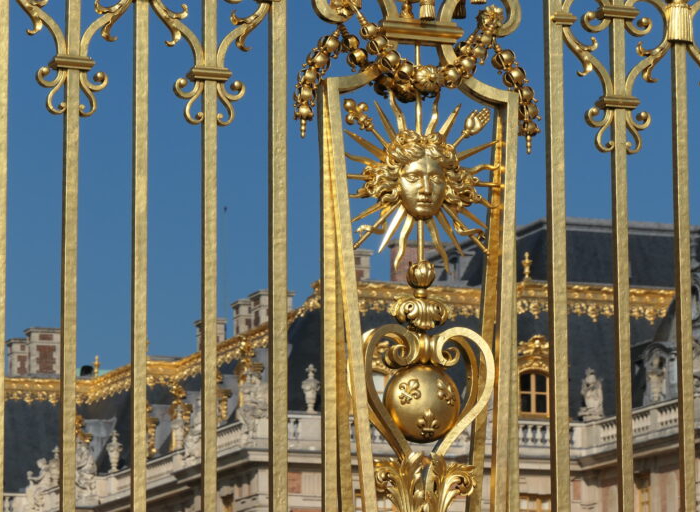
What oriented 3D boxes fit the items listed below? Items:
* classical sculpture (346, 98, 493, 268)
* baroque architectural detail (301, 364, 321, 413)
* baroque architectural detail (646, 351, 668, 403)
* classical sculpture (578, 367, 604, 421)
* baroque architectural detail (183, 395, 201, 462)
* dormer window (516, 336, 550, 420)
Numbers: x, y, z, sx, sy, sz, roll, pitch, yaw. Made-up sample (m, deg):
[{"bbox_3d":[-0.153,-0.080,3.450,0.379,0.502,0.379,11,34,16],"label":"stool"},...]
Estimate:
[{"bbox_3d":[0.234,-0.234,10.030,0.490,0.540,0.200,3,-10,-18],"label":"classical sculpture"},{"bbox_3d":[-1.361,4.650,113.917,0.660,1.707,0.660,0,-10,0],"label":"baroque architectural detail"},{"bbox_3d":[10.477,4.169,111.562,0.660,1.733,0.660,0,-10,0],"label":"baroque architectural detail"},{"bbox_3d":[8.621,4.942,116.029,0.880,1.899,0.880,-5,-11,26],"label":"classical sculpture"},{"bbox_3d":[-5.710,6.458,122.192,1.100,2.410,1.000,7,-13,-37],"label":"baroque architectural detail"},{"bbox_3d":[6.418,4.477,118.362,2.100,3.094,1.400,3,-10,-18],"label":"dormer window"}]

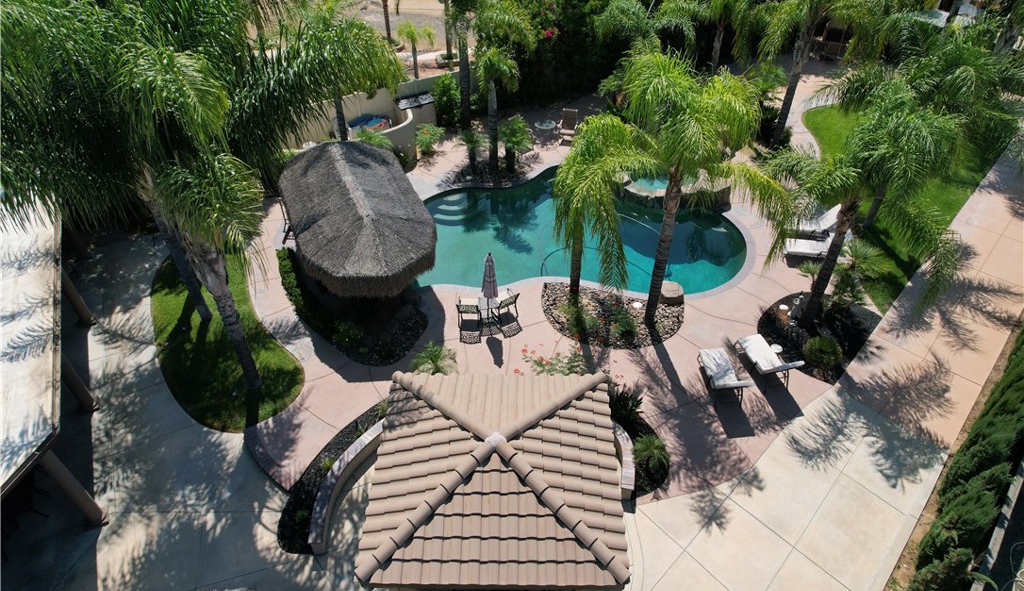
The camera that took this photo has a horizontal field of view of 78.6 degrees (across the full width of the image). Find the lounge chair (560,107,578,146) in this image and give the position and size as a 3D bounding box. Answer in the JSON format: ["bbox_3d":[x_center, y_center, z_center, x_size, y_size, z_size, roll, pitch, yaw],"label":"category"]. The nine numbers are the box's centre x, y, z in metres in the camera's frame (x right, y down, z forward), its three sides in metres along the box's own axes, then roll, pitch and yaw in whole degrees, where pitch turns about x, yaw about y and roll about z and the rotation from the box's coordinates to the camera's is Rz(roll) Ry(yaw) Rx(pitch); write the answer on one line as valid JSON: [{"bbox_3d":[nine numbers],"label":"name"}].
[{"bbox_3d":[2.180,-6.660,24.859,0.740,1.030,0.980,5,42,6],"label":"lounge chair"}]

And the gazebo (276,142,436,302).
[{"bbox_3d":[-4.527,-2.156,18.368,3.700,3.500,6.900,-14,45,-14],"label":"gazebo"}]

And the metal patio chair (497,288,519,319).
[{"bbox_3d":[-0.210,0.271,17.686,0.620,0.880,0.620,-26,49,-25],"label":"metal patio chair"}]

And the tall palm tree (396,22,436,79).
[{"bbox_3d":[-4.181,-10.786,27.989,1.800,3.000,1.800,0,43,0],"label":"tall palm tree"}]

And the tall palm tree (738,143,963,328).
[{"bbox_3d":[7.950,-1.163,15.639,4.900,5.200,4.000,0,42,0],"label":"tall palm tree"}]

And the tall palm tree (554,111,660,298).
[{"bbox_3d":[2.250,-2.100,16.679,2.800,5.200,2.800,0,42,0],"label":"tall palm tree"}]

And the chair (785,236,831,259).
[{"bbox_3d":[9.600,-1.584,19.689,1.950,0.820,0.720,7,43,7],"label":"chair"}]

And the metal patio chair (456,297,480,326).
[{"bbox_3d":[-1.150,0.395,17.136,0.600,0.880,0.700,0,42,0],"label":"metal patio chair"}]

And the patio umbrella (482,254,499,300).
[{"bbox_3d":[-0.570,-0.260,17.068,0.460,2.350,0.460,0,43,0],"label":"patio umbrella"}]

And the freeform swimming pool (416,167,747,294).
[{"bbox_3d":[1.900,-2.324,21.187,11.100,0.700,7.500,0,42,0],"label":"freeform swimming pool"}]

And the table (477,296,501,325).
[{"bbox_3d":[-0.610,0.427,17.709,0.600,0.620,0.550,0,43,0],"label":"table"}]

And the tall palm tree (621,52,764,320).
[{"bbox_3d":[4.000,-1.962,15.256,3.700,6.900,3.700,0,42,0],"label":"tall palm tree"}]

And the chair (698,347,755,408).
[{"bbox_3d":[5.220,1.882,15.380,0.670,1.020,1.750,-4,42,-4],"label":"chair"}]

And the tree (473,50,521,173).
[{"bbox_3d":[-0.574,-6.265,21.792,1.750,4.850,1.750,0,43,0],"label":"tree"}]

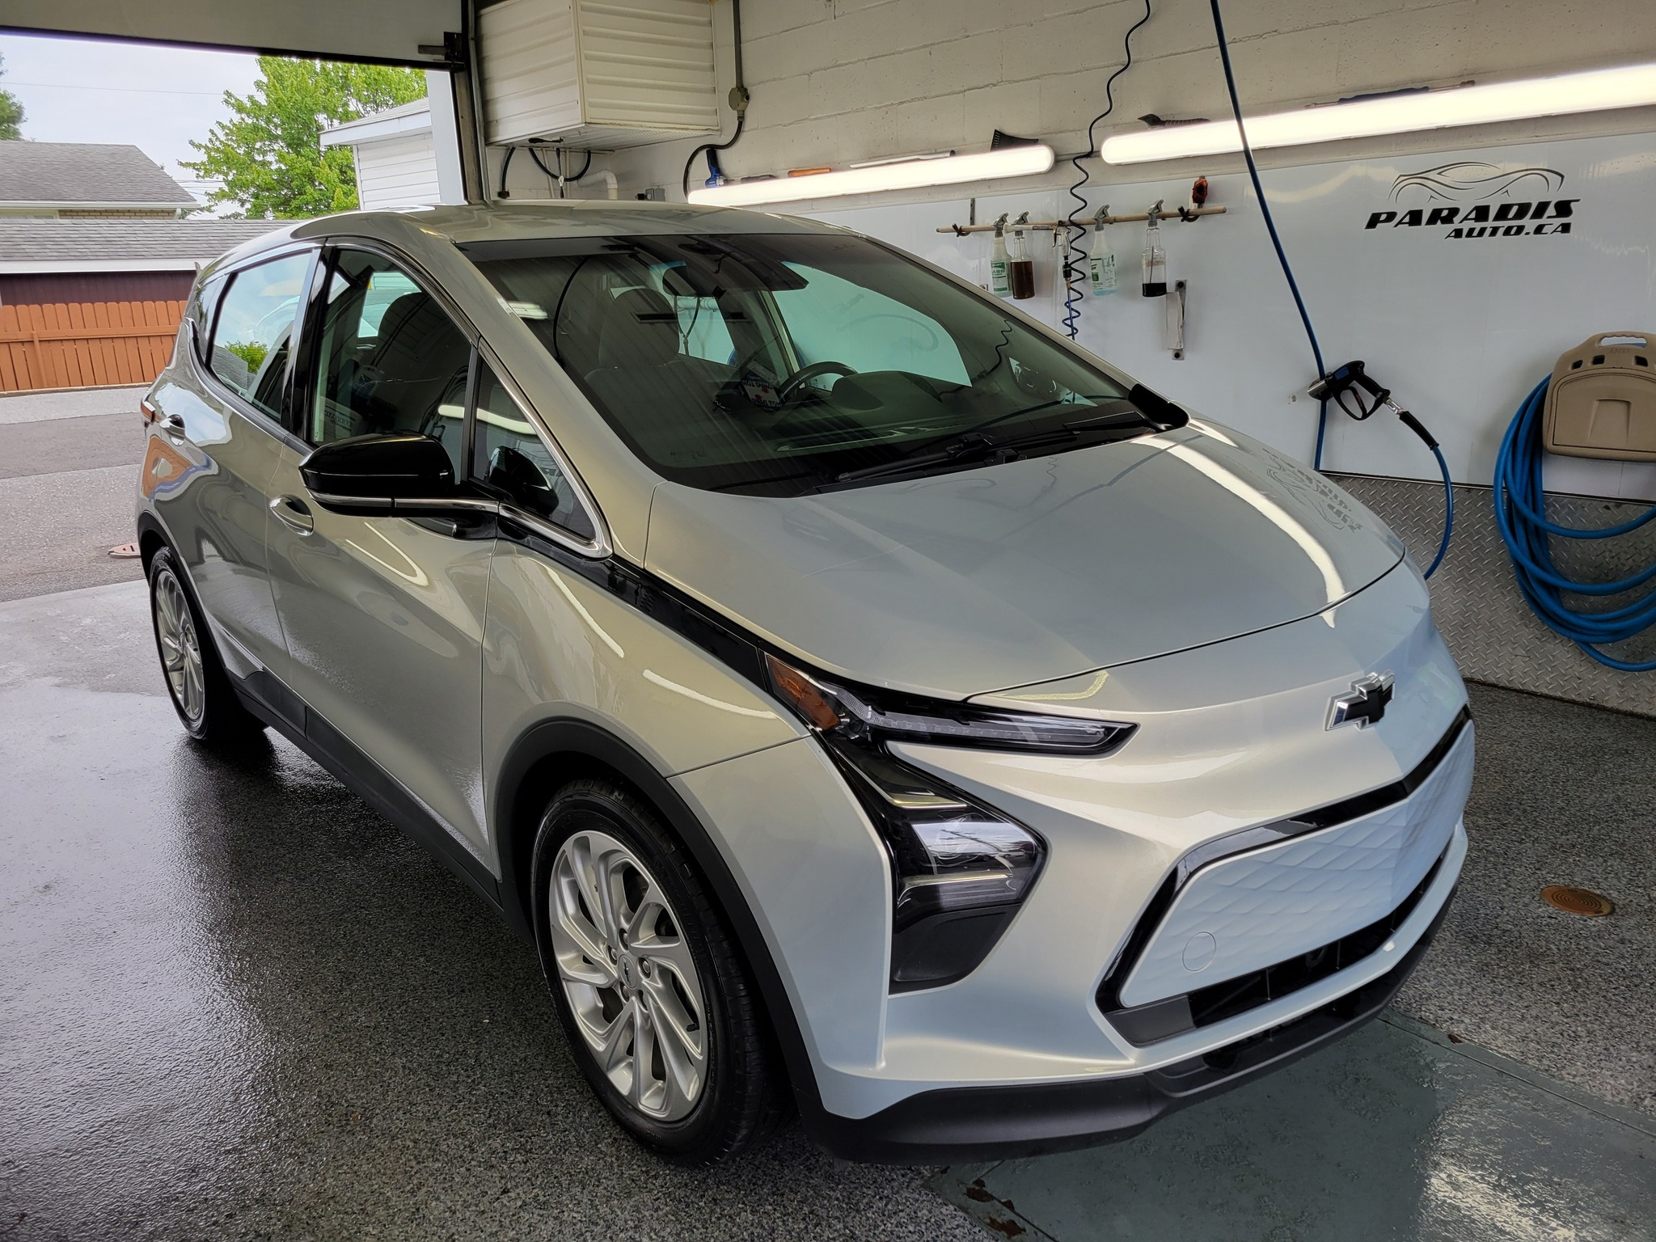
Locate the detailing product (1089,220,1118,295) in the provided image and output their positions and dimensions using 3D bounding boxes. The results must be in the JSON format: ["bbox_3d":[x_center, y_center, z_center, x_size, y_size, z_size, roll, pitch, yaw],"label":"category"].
[{"bbox_3d":[1.051,-1.408,4.733,0.100,0.310,0.095,-26,27,-34],"label":"detailing product"}]

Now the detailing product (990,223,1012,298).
[{"bbox_3d":[0.712,-1.501,5.117,0.100,0.310,0.095,-26,27,-34],"label":"detailing product"}]

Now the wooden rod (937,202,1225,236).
[{"bbox_3d":[0.908,-1.520,4.736,0.023,0.023,1.374,-15,20,-38],"label":"wooden rod"}]

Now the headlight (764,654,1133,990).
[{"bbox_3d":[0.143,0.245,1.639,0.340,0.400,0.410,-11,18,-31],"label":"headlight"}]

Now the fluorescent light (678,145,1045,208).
[{"bbox_3d":[0.061,-2.013,5.675,0.095,0.095,2.534,-13,19,-37],"label":"fluorescent light"}]

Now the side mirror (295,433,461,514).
[{"bbox_3d":[-0.756,-0.252,2.121,0.225,0.148,0.180,-14,20,-38],"label":"side mirror"}]

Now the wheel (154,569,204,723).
[{"bbox_3d":[-1.957,0.066,3.928,0.170,0.467,0.467,-14,20,-39],"label":"wheel"}]

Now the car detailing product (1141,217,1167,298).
[{"bbox_3d":[1.164,-1.322,4.451,0.105,0.325,0.088,-13,19,-37],"label":"car detailing product"}]

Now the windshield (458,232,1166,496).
[{"bbox_3d":[0.003,-0.585,2.568,1.340,0.150,1.060,-14,46,-39],"label":"windshield"}]

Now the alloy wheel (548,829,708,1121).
[{"bbox_3d":[-0.261,0.540,2.007,0.170,0.468,0.468,-13,19,-38],"label":"alloy wheel"}]

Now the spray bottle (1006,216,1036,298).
[{"bbox_3d":[0.767,-1.443,4.919,0.105,0.330,0.088,-13,19,-37],"label":"spray bottle"}]

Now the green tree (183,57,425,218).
[{"bbox_3d":[-10.492,-9.811,26.480,7.500,8.600,7.500,-14,20,-38],"label":"green tree"}]

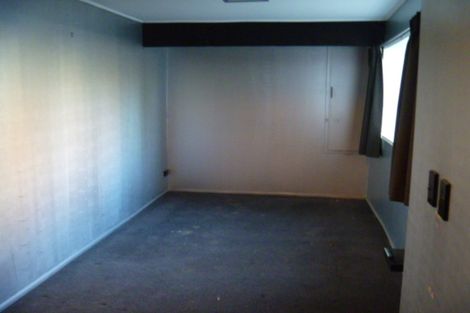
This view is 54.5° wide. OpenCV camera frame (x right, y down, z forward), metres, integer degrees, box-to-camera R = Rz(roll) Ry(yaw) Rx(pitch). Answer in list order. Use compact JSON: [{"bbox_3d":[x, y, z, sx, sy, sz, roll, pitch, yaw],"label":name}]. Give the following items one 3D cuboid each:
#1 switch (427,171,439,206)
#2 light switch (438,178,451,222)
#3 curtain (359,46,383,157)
[{"bbox_3d":[0.735,0.119,1.694,0.013,0.116,0.078,2,9,9],"label":"switch"},{"bbox_3d":[0.711,0.143,1.549,0.013,0.116,0.078,2,9,9],"label":"light switch"},{"bbox_3d":[1.647,-0.656,5.473,0.220,1.305,0.370,2,9,9],"label":"curtain"}]

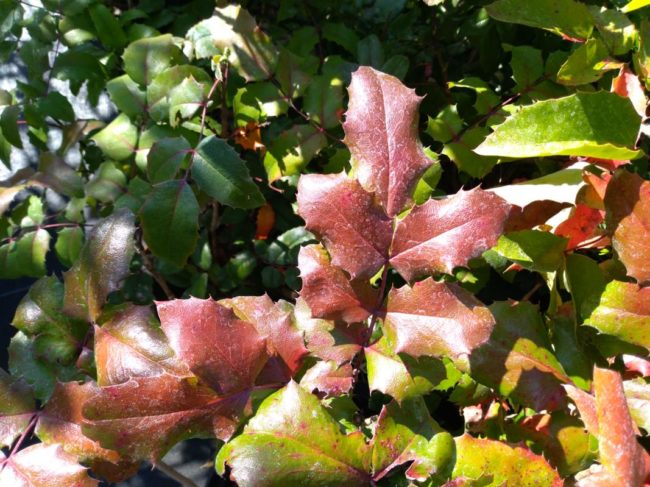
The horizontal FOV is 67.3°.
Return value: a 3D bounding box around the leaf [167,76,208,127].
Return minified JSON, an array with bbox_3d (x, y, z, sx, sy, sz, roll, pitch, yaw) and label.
[{"bbox_3d":[-0.140,-0.145,0.500,0.044,0.018,0.052,-27,61,-9],"label":"leaf"}]

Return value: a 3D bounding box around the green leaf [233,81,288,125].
[{"bbox_3d":[-0.073,-0.159,0.550,0.063,0.018,0.053,6,64,3],"label":"green leaf"}]

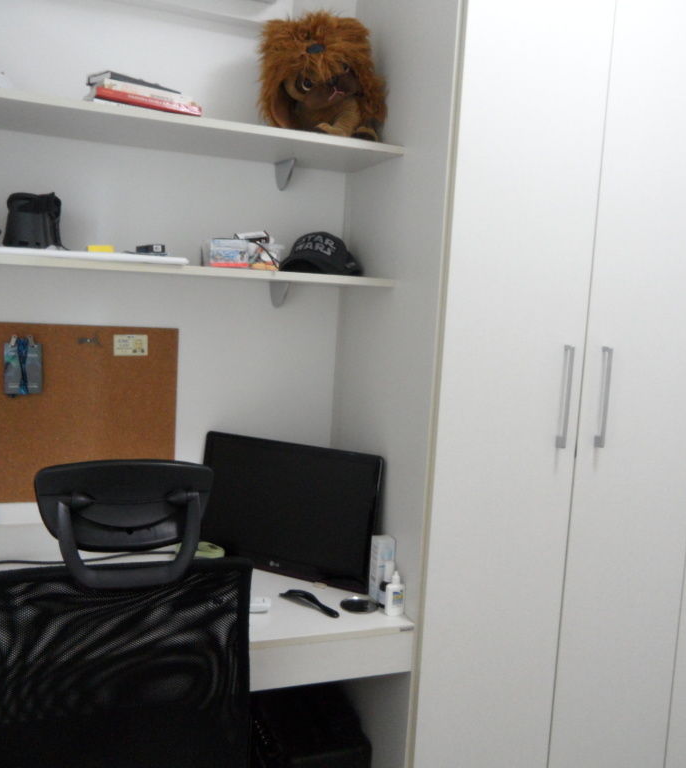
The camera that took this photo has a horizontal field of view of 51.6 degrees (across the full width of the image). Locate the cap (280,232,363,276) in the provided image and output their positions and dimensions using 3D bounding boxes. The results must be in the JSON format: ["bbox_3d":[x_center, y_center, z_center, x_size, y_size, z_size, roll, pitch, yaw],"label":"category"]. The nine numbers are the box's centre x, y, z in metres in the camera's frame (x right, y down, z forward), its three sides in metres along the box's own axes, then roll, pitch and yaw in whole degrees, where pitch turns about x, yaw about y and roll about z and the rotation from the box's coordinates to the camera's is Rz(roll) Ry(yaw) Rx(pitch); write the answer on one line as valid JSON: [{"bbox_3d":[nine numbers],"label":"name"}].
[{"bbox_3d":[-0.053,-0.309,1.705,0.175,0.110,0.245,5,6,20],"label":"cap"}]

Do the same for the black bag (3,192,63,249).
[{"bbox_3d":[-0.654,-0.342,1.510,0.115,0.125,0.095,1,6,-20],"label":"black bag"}]

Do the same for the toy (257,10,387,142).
[{"bbox_3d":[-0.058,-0.697,1.653,0.275,0.285,0.235,2,6,-15],"label":"toy"}]

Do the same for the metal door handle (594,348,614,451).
[{"bbox_3d":[0.566,0.029,1.542,0.011,0.218,0.025,1,6,-20],"label":"metal door handle"}]

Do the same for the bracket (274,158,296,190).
[{"bbox_3d":[-0.153,-0.541,1.842,0.034,0.066,0.078,1,6,-20],"label":"bracket"}]

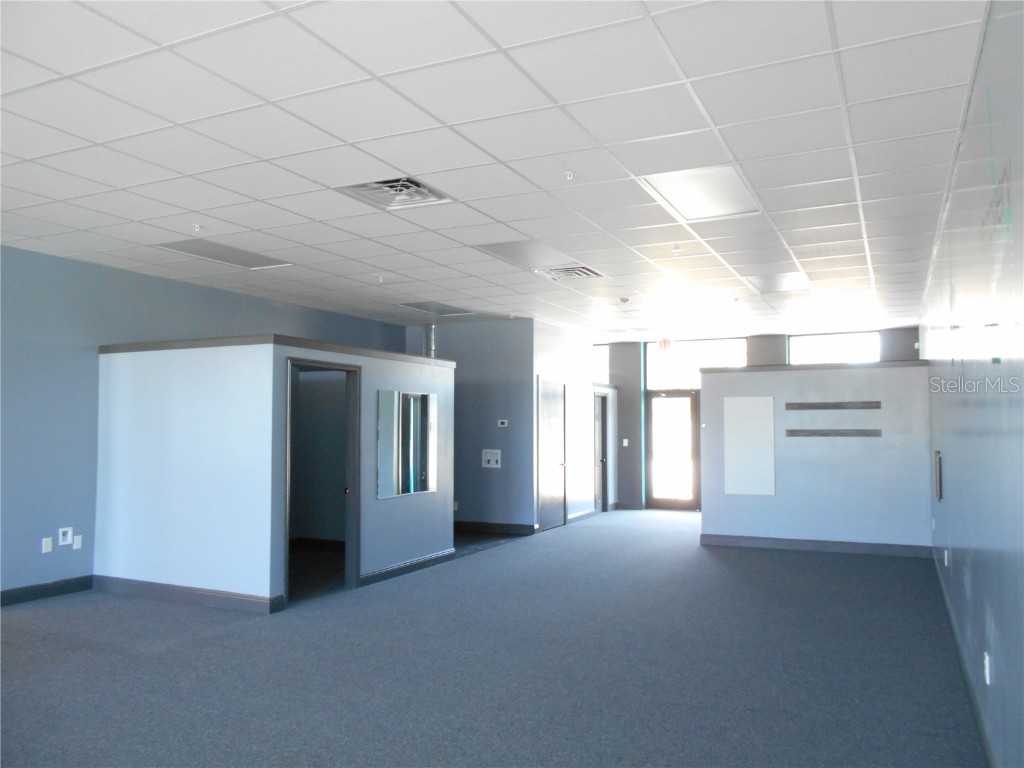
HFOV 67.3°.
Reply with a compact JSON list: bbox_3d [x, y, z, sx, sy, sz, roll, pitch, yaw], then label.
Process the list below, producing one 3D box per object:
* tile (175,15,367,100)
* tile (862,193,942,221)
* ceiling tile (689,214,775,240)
[{"bbox_3d":[-0.988,-1.345,3.198,0.605,0.020,0.605,-1,-3,26],"label":"tile"},{"bbox_3d":[2.728,-1.228,5.378,0.510,0.020,0.600,-1,-3,26],"label":"tile"},{"bbox_3d":[1.707,-1.233,6.003,0.605,0.020,0.605,-1,-3,26],"label":"ceiling tile"}]

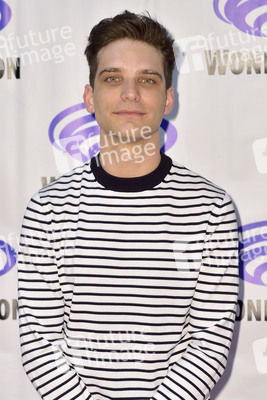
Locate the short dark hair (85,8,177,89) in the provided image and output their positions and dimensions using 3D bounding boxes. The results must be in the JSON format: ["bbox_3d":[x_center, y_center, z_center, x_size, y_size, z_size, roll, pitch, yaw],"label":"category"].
[{"bbox_3d":[-0.007,-0.288,1.560,0.180,0.190,0.215,2,-3,-1],"label":"short dark hair"}]

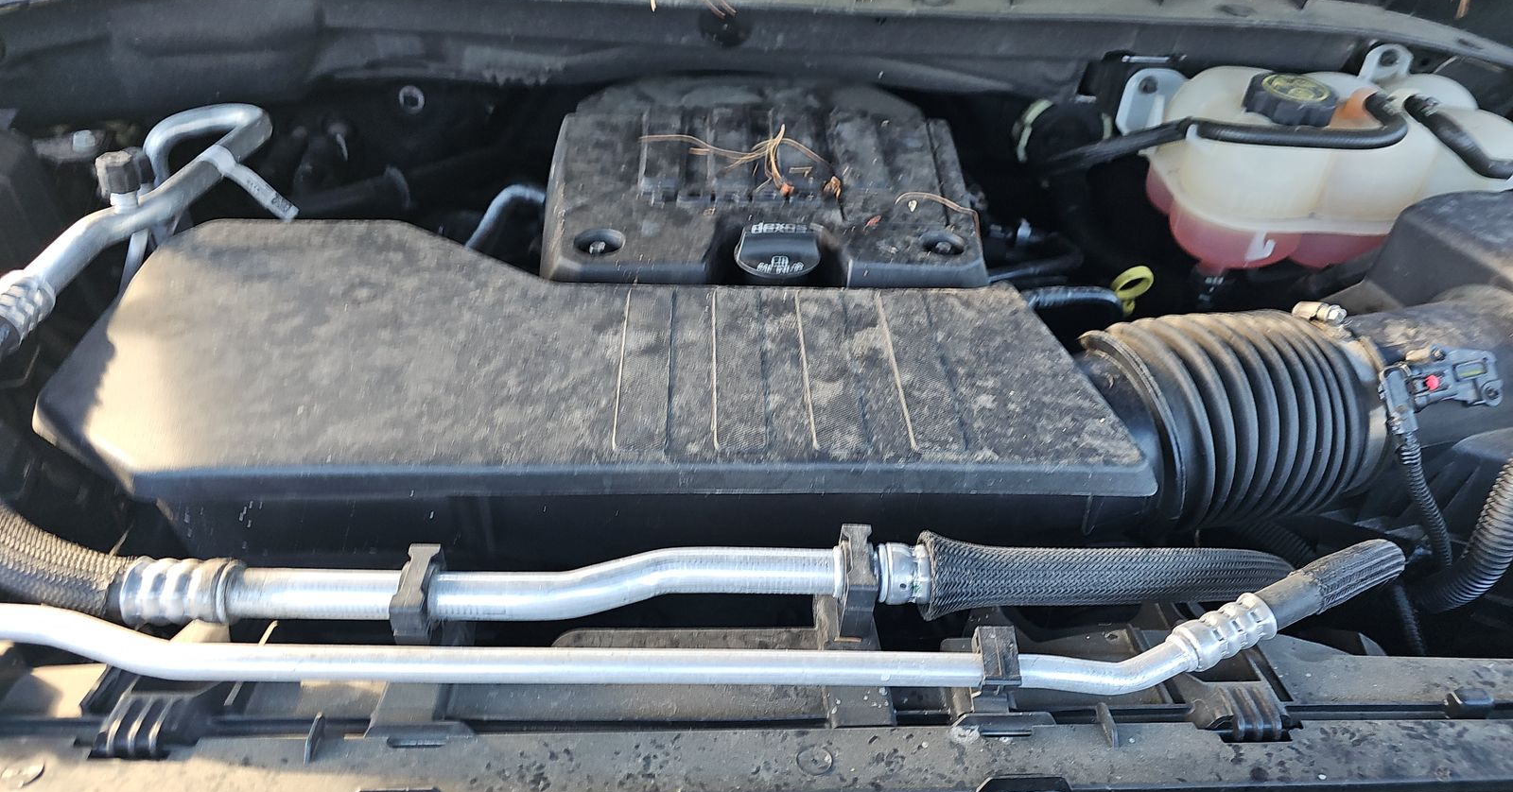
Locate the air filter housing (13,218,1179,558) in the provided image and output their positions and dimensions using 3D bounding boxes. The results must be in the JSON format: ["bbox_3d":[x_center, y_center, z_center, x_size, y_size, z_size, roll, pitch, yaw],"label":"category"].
[{"bbox_3d":[-0.091,0.009,0.628,0.600,0.125,0.235,0,41,-4],"label":"air filter housing"}]

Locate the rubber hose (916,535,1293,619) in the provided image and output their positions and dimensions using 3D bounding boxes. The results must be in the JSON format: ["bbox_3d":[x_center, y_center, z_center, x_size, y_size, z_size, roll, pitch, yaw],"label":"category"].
[{"bbox_3d":[0.160,0.082,0.457,0.178,0.039,0.037,0,41,-4],"label":"rubber hose"}]

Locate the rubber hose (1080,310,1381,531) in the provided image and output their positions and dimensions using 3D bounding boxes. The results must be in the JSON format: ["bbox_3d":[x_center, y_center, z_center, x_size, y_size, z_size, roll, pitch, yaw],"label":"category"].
[{"bbox_3d":[0.291,0.014,0.620,0.140,0.122,0.122,-8,42,-13],"label":"rubber hose"}]

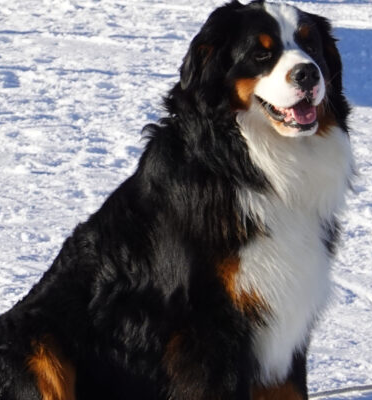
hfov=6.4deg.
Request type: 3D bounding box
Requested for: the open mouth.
[{"bbox_3d":[0.158,-0.138,5.250,0.080,0.050,0.075,-5,10,-27],"label":"open mouth"}]

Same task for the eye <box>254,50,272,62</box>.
[{"bbox_3d":[0.122,-0.227,5.270,0.027,0.018,0.017,-2,9,-13],"label":"eye"}]

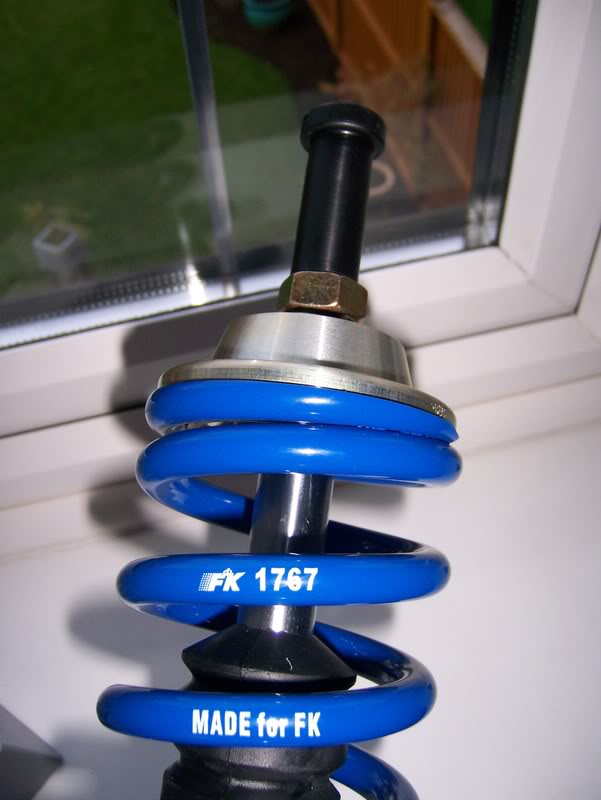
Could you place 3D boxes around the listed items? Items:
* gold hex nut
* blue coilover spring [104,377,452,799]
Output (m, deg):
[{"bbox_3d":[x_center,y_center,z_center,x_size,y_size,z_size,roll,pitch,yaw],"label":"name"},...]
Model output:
[{"bbox_3d":[0.006,-0.029,0.244,0.026,0.023,0.010,7,83,10],"label":"gold hex nut"},{"bbox_3d":[-0.008,0.077,0.232,0.091,0.091,0.155,8,83,0],"label":"blue coilover spring"}]

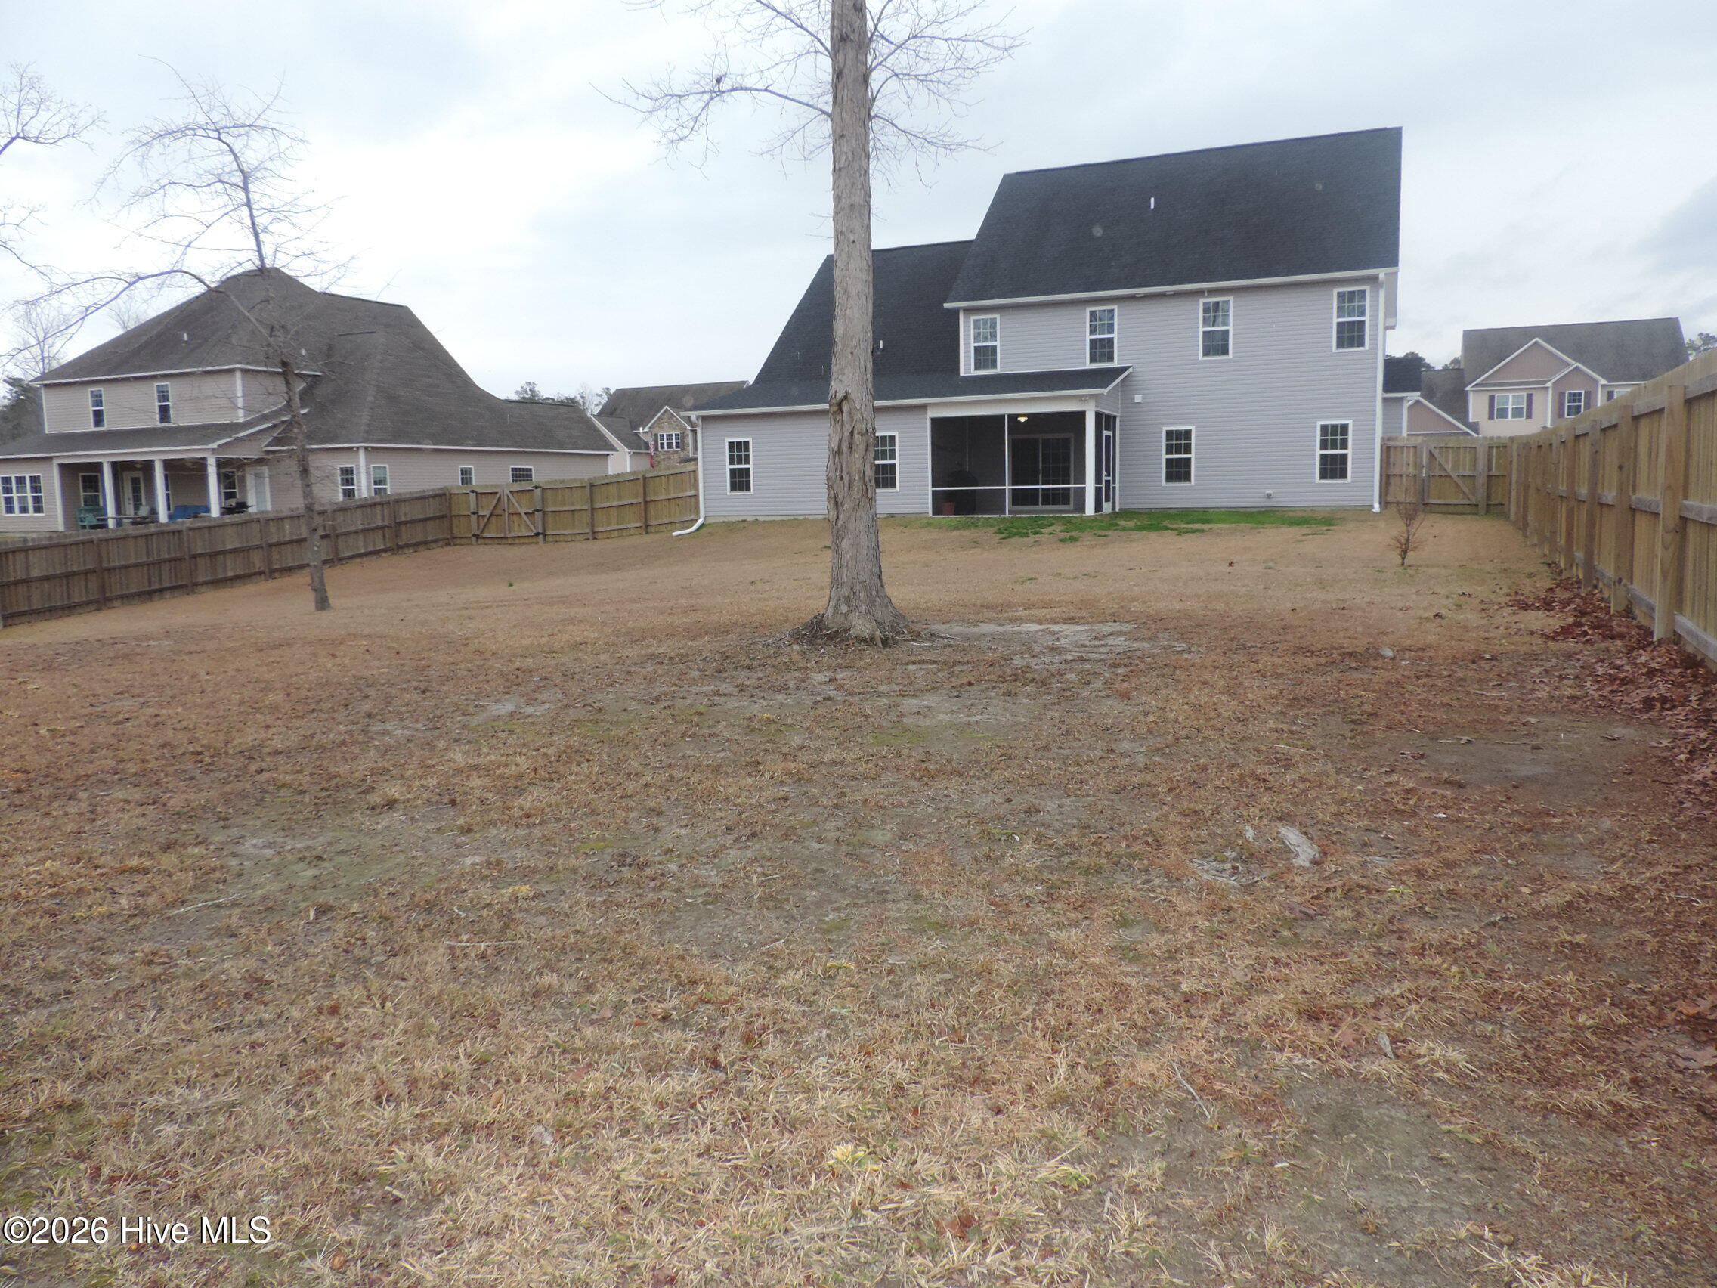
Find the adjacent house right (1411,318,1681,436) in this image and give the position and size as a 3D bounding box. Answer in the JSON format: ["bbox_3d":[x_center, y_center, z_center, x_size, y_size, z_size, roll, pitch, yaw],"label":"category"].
[{"bbox_3d":[38.177,-13.734,68.395,15.200,8.950,10.800,2,9,23],"label":"adjacent house right"}]

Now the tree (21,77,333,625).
[{"bbox_3d":[-8.914,-3.911,15.956,3.857,7.109,3.548,-6,10,-24],"label":"tree"}]

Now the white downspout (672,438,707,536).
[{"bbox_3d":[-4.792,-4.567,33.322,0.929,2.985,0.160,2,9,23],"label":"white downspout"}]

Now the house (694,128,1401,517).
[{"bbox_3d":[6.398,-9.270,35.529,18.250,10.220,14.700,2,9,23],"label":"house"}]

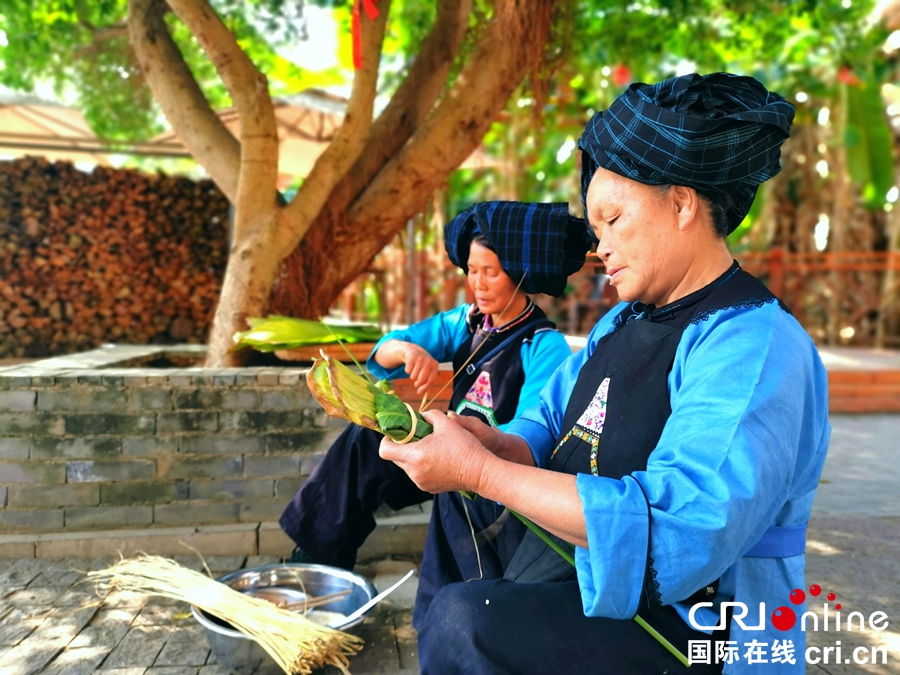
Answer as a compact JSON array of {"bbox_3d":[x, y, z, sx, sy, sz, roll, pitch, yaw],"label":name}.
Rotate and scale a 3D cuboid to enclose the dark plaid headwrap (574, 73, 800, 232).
[{"bbox_3d":[0.338,-0.264,1.000,0.300,0.230,0.260,0,2,2],"label":"dark plaid headwrap"}]

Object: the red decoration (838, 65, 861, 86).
[{"bbox_3d":[4.097,-2.687,7.200,0.220,0.220,0.170,0,2,0],"label":"red decoration"}]

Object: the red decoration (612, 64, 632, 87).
[{"bbox_3d":[1.769,-2.687,7.200,0.210,0.230,0.210,0,2,0],"label":"red decoration"}]

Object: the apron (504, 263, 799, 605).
[{"bbox_3d":[0.271,0.130,0.960,0.330,0.480,0.380,-1,2,-18],"label":"apron"}]

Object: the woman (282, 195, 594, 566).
[{"bbox_3d":[-0.030,0.130,1.740,0.740,0.940,0.520,-1,3,-35],"label":"woman"}]

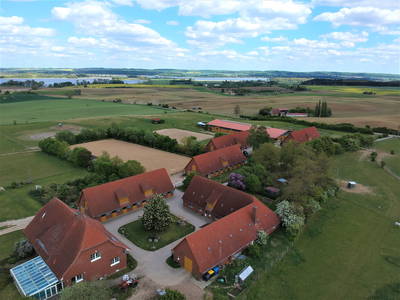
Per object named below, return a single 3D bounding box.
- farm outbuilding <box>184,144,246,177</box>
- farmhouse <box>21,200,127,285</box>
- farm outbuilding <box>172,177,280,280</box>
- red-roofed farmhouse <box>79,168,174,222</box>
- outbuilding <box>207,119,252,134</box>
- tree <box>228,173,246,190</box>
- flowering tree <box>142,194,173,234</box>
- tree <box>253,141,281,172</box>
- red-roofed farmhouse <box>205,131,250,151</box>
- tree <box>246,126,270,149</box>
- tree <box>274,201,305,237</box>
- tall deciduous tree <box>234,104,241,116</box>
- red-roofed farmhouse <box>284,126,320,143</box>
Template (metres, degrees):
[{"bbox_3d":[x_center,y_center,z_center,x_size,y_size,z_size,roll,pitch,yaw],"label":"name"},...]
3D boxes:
[{"bbox_3d":[8.291,4.630,131.190,11.683,8.424,30.888,14,20,40],"label":"farm outbuilding"},{"bbox_3d":[-30.204,19.646,68.098,24.879,12.579,13.630,15,21,43],"label":"farmhouse"},{"bbox_3d":[0.753,16.847,74.650,29.230,7.900,28.540,-14,21,-43],"label":"farm outbuilding"},{"bbox_3d":[-23.265,13.691,95.634,30.022,9.499,10.177,-14,21,-43],"label":"red-roofed farmhouse"},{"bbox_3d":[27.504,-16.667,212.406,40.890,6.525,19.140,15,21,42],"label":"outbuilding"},{"bbox_3d":[14.163,11.836,108.046,6.400,6.900,6.400,0,15,0],"label":"tree"},{"bbox_3d":[-12.193,17.522,78.776,7.900,11.200,7.900,0,15,0],"label":"flowering tree"},{"bbox_3d":[27.550,2.983,119.688,11.500,12.000,11.500,4,15,13],"label":"tree"},{"bbox_3d":[16.955,-3.579,151.325,29.880,8.100,9.820,-13,20,-40],"label":"red-roofed farmhouse"},{"bbox_3d":[31.315,-6.531,154.649,12.000,12.300,12.000,4,15,11],"label":"tree"},{"bbox_3d":[22.671,17.294,72.936,7.400,8.400,7.400,6,16,18],"label":"tree"},{"bbox_3d":[34.938,-36.801,269.159,5.600,11.600,5.600,3,15,7],"label":"tall deciduous tree"},{"bbox_3d":[64.889,-9.164,182.531,27.969,8.363,10.092,-13,20,-39],"label":"red-roofed farmhouse"}]

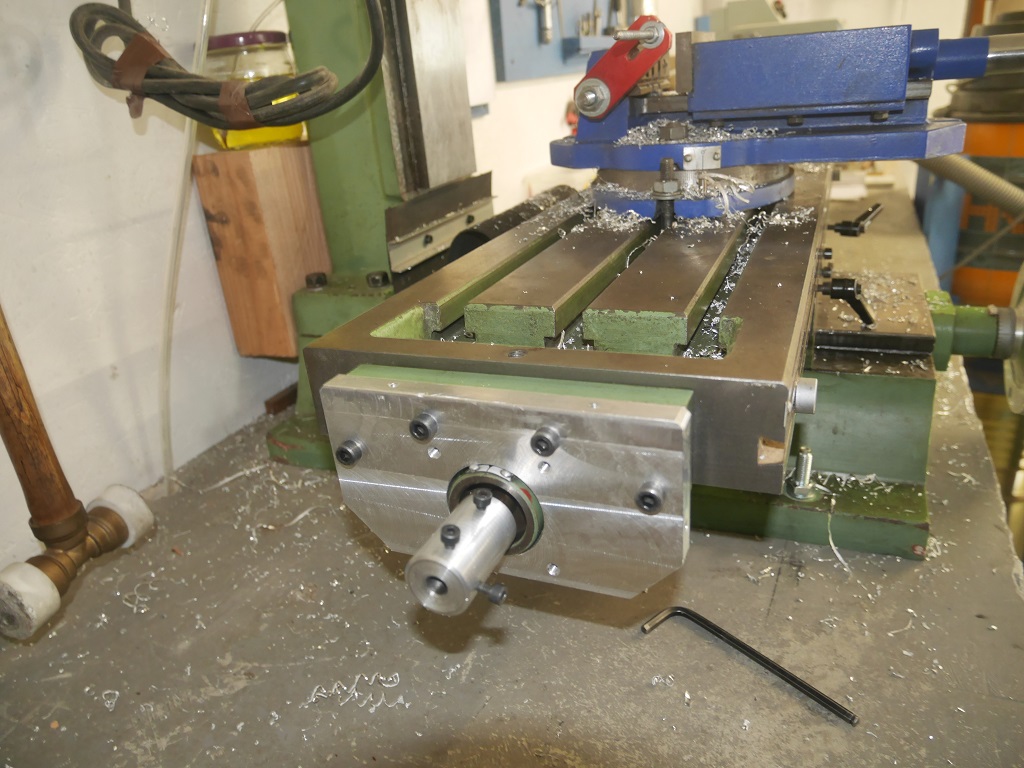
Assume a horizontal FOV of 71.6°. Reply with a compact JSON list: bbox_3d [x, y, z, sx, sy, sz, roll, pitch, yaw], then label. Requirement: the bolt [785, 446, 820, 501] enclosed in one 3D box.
[{"bbox_3d":[0.179,0.053,0.433,0.022,0.031,0.022,5,25,24],"label":"bolt"}]

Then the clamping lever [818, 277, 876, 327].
[{"bbox_3d":[0.212,-0.051,0.448,0.038,0.047,0.013,5,69,24],"label":"clamping lever"}]

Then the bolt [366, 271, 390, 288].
[{"bbox_3d":[-0.108,-0.084,0.573,0.017,0.011,0.017,5,25,24],"label":"bolt"}]

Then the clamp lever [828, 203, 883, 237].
[{"bbox_3d":[0.285,-0.137,0.588,0.038,0.013,0.047,5,44,24],"label":"clamp lever"}]

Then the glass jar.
[{"bbox_3d":[-0.220,-0.251,0.609,0.076,0.091,0.076,-5,23,2],"label":"glass jar"}]

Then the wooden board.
[{"bbox_3d":[-0.216,-0.126,0.661,0.063,0.179,0.093,5,25,24],"label":"wooden board"}]

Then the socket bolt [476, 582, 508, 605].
[{"bbox_3d":[-0.006,0.057,0.194,0.010,0.006,0.006,16,29,18],"label":"socket bolt"}]

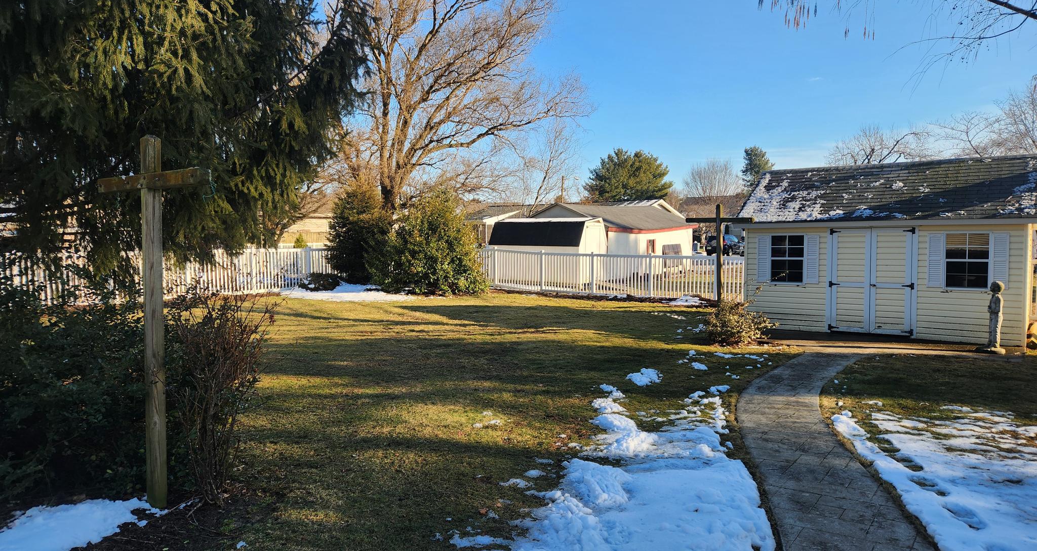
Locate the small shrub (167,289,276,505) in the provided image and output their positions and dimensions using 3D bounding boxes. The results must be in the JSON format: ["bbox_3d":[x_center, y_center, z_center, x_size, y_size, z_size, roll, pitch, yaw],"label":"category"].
[{"bbox_3d":[-1.920,0.767,4.420,0.720,1.340,0.700,-1,3,-23],"label":"small shrub"}]

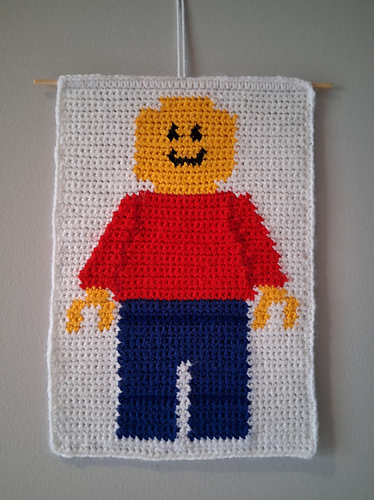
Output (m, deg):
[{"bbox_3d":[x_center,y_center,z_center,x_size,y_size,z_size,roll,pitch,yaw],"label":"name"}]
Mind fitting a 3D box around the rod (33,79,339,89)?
[{"bbox_3d":[-0.003,-0.176,0.400,0.318,0.005,0.005,1,-2,0],"label":"rod"}]

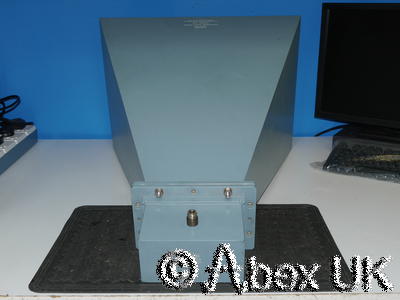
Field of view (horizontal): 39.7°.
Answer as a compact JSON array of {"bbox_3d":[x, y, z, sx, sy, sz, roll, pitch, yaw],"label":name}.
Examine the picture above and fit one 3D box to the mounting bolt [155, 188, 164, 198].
[{"bbox_3d":[-0.066,0.071,0.901,0.014,0.014,0.015,0,26,1],"label":"mounting bolt"}]

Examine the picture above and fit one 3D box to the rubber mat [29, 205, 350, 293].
[{"bbox_3d":[-0.009,0.152,0.924,0.469,0.006,0.311,0,16,1],"label":"rubber mat"}]

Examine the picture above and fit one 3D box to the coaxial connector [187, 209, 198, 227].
[{"bbox_3d":[-0.011,0.104,0.849,0.018,0.021,0.018,0,26,1],"label":"coaxial connector"}]

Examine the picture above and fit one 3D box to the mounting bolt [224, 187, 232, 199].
[{"bbox_3d":[0.046,0.070,0.897,0.014,0.014,0.016,0,26,1],"label":"mounting bolt"}]

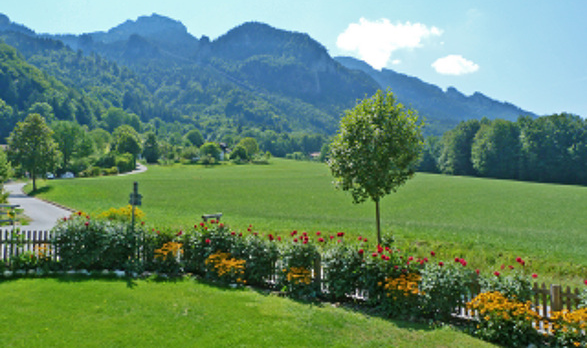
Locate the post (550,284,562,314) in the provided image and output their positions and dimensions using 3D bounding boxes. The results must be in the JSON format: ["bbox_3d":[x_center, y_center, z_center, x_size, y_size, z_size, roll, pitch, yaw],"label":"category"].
[{"bbox_3d":[4.839,2.502,7.800,0.140,0.920,0.140,-1,-2,38],"label":"post"}]

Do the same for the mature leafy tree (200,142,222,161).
[{"bbox_3d":[-34.820,-9.130,180.000,9.342,8.493,9.062,0,-2,-11],"label":"mature leafy tree"}]

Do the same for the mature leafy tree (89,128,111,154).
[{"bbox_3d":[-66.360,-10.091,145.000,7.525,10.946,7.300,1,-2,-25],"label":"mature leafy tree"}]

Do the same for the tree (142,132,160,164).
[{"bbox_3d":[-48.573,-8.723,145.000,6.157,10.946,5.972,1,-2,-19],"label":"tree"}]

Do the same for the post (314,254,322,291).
[{"bbox_3d":[0.590,2.359,10.000,0.140,0.920,0.140,-1,-2,20],"label":"post"}]

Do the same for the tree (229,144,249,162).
[{"bbox_3d":[-24.003,-8.947,185.000,8.728,7.856,8.467,0,-2,-7],"label":"tree"}]

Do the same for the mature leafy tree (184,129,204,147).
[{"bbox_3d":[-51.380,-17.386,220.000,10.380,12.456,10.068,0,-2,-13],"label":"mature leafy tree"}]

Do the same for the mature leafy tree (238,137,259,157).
[{"bbox_3d":[-21.231,-12.267,200.000,9.436,10.852,9.153,0,-2,-6],"label":"mature leafy tree"}]

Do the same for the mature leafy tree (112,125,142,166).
[{"bbox_3d":[-54.041,-9.115,138.000,9.766,13.999,9.473,1,-2,-21],"label":"mature leafy tree"}]

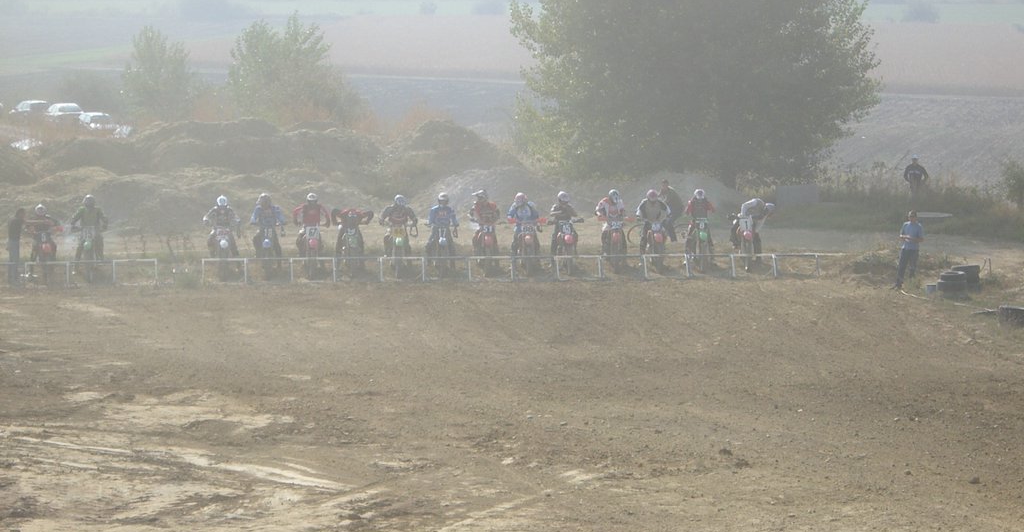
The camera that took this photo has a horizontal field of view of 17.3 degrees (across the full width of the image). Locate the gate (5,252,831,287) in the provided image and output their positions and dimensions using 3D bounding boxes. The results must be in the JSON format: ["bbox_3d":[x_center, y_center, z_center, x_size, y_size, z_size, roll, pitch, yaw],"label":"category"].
[{"bbox_3d":[-2.160,0.078,75.500,18.900,0.580,0.400,0,5,-4],"label":"gate"}]

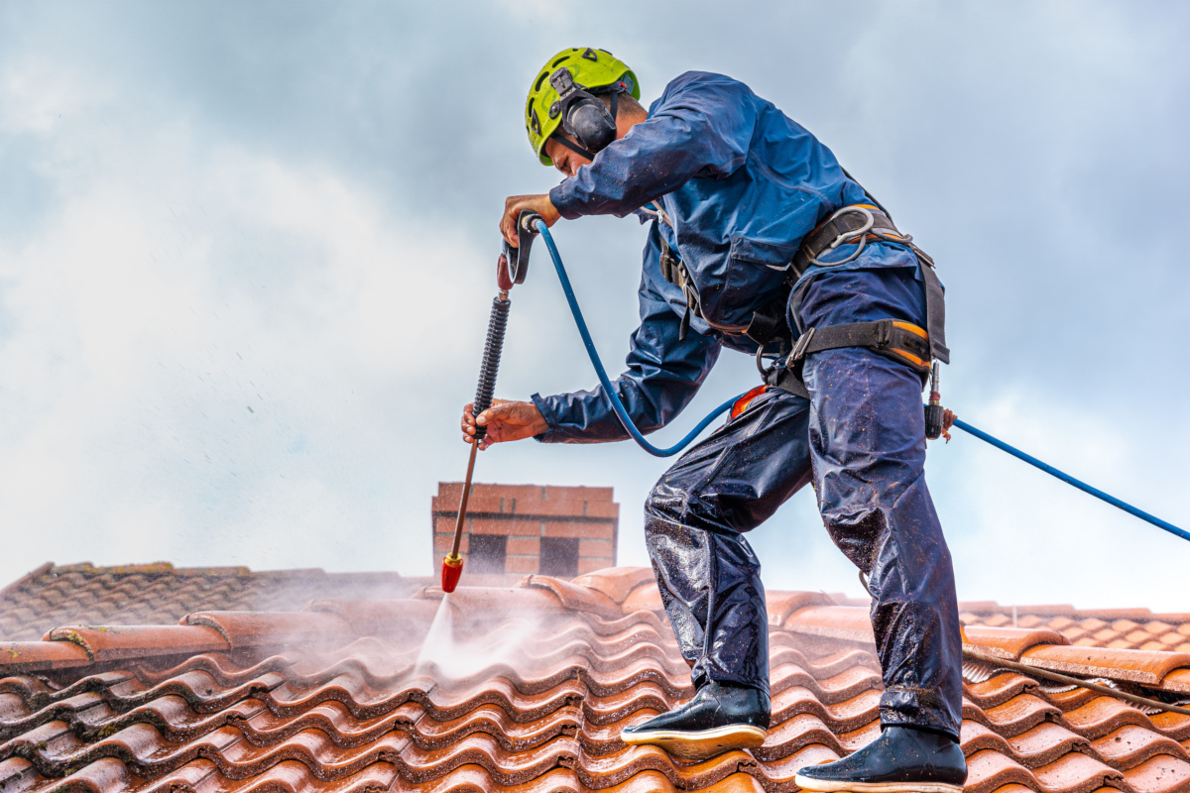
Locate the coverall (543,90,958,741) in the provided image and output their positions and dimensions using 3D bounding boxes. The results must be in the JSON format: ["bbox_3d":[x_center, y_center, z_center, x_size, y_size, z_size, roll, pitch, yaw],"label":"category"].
[{"bbox_3d":[0.275,0.015,5.450,0.740,1.250,0.600,0,-15,10],"label":"coverall"}]

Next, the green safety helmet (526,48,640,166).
[{"bbox_3d":[-0.042,-0.568,5.800,0.250,0.155,0.210,-37,-22,5],"label":"green safety helmet"}]

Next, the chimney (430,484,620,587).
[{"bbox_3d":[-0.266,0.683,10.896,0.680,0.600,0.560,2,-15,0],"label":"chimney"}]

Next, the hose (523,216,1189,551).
[{"bbox_3d":[0.510,-0.020,5.600,1.220,0.500,0.480,2,-15,0],"label":"hose"}]

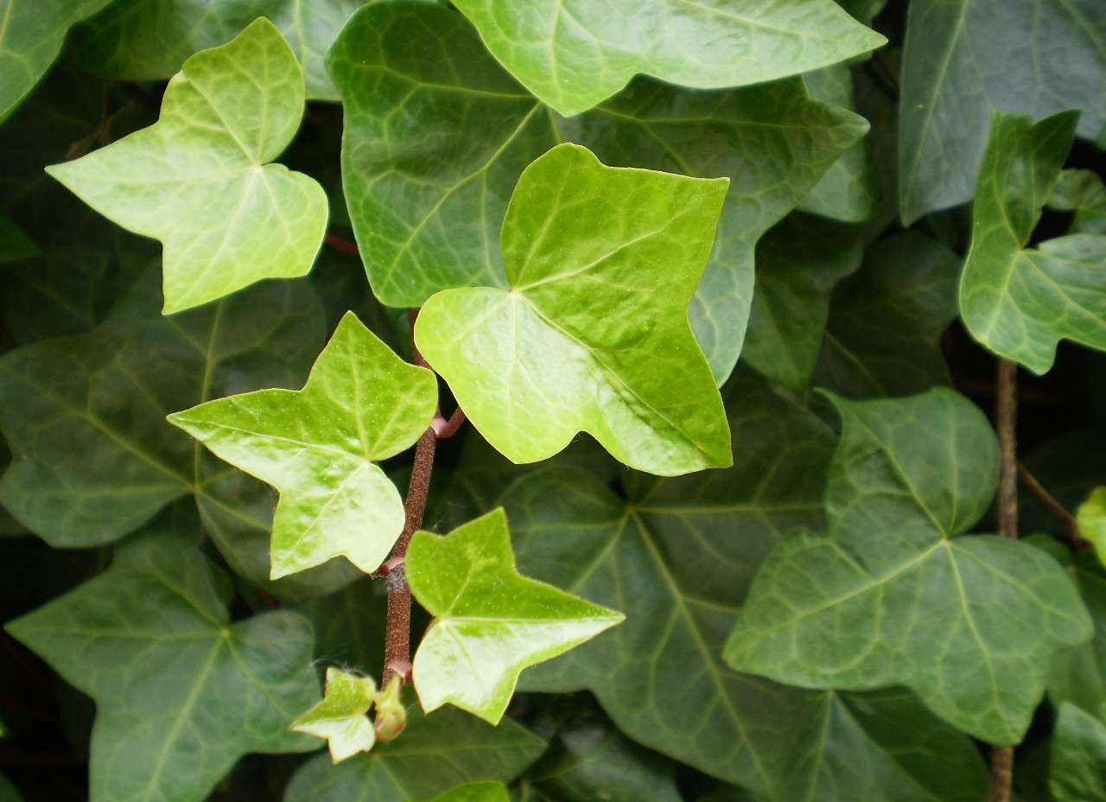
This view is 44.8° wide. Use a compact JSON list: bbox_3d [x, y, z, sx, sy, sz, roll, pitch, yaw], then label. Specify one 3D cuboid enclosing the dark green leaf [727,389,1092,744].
[{"bbox_3d":[0.078,0.036,0.295,0.081,0.078,0.017,0,-20,0],"label":"dark green leaf"}]

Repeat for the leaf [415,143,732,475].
[{"bbox_3d":[0.004,-0.017,0.245,0.058,0.061,0.015,0,-22,3],"label":"leaf"}]

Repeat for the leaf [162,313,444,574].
[{"bbox_3d":[-0.047,0.008,0.250,0.050,0.050,0.012,0,-25,5],"label":"leaf"}]

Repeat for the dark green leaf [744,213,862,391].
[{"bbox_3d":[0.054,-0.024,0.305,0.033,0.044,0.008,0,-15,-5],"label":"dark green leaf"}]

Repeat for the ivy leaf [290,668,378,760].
[{"bbox_3d":[-0.041,0.059,0.250,0.016,0.018,0.005,0,-22,5],"label":"ivy leaf"}]

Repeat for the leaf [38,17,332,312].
[{"bbox_3d":[-0.070,-0.045,0.255,0.053,0.056,0.012,0,-22,3],"label":"leaf"}]

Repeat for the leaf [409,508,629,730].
[{"bbox_3d":[-0.007,0.040,0.250,0.041,0.040,0.011,0,-24,-5],"label":"leaf"}]

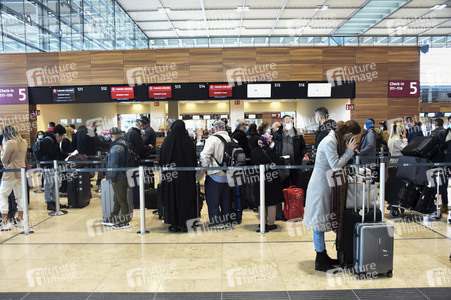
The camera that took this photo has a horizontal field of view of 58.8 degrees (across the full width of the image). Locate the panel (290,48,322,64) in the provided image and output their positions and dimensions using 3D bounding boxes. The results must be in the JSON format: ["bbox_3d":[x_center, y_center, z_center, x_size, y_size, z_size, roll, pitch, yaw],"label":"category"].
[{"bbox_3d":[3.048,-3.510,15.073,1.250,0.630,0.050,-1,3,0],"label":"panel"}]

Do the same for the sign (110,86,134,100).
[{"bbox_3d":[-3.894,-2.150,15.190,0.890,0.510,0.090,-1,3,0],"label":"sign"}]

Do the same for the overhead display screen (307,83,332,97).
[{"bbox_3d":[3.607,-2.295,15.322,0.920,0.540,0.080,-1,3,0],"label":"overhead display screen"}]

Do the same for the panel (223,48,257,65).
[{"bbox_3d":[0.537,-3.504,15.046,1.250,0.630,0.040,-1,4,0],"label":"panel"}]

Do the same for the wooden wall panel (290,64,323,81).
[{"bbox_3d":[3.054,-2.899,15.104,1.250,0.630,0.050,-1,3,0],"label":"wooden wall panel"}]

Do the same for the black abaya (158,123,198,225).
[{"bbox_3d":[-0.733,0.367,6.220,0.600,1.630,0.420,-1,3,0],"label":"black abaya"}]

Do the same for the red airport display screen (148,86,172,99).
[{"bbox_3d":[-2.426,-2.146,14.976,0.890,0.490,0.080,-1,3,0],"label":"red airport display screen"}]

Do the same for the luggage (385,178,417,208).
[{"bbox_3d":[2.987,0.715,6.800,0.260,0.480,0.390,14,0,-10],"label":"luggage"}]

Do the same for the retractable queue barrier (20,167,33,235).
[{"bbox_3d":[-2.995,0.759,5.991,0.200,0.990,0.200,-1,4,0],"label":"retractable queue barrier"}]

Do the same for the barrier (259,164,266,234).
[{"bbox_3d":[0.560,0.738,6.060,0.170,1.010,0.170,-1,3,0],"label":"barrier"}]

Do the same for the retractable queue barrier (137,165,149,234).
[{"bbox_3d":[-1.240,0.747,5.981,0.185,0.995,0.185,-1,3,0],"label":"retractable queue barrier"}]

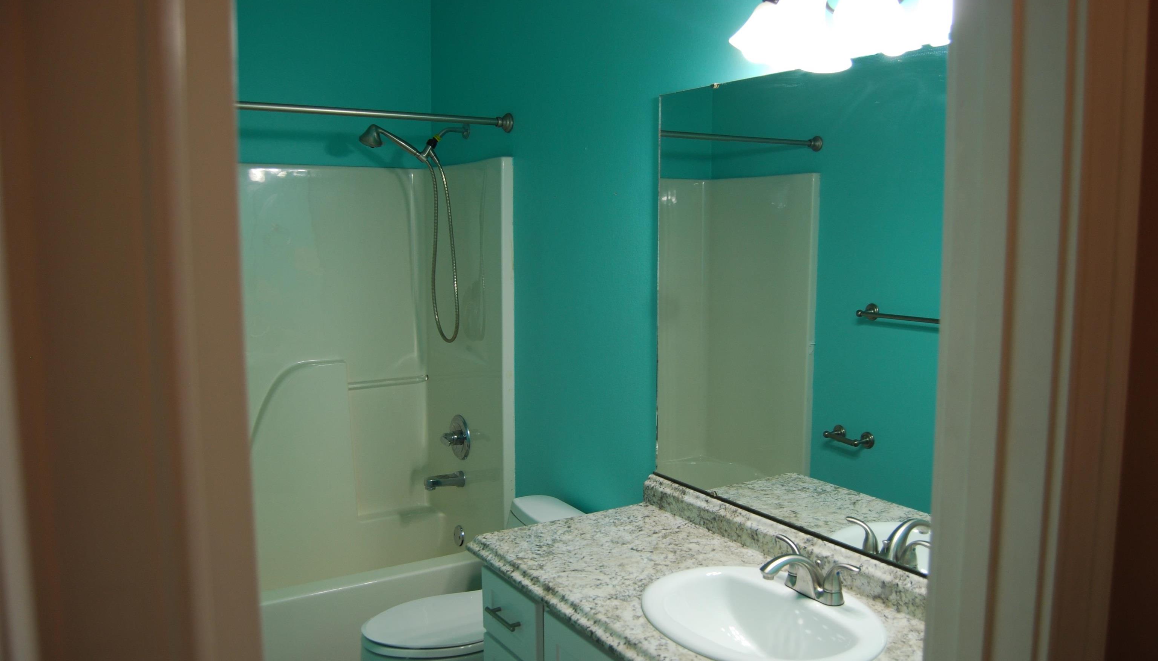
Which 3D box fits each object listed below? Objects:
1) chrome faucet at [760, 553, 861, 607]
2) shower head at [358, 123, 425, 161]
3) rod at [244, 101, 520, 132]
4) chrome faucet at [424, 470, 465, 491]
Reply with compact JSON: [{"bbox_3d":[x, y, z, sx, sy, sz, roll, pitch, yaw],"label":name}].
[{"bbox_3d":[0.437,0.496,1.759,0.175,0.107,0.234,-4,8,-33],"label":"chrome faucet"},{"bbox_3d":[-0.667,-0.671,3.116,0.234,0.119,0.085,-4,8,-33],"label":"shower head"},{"bbox_3d":[-0.866,-0.659,2.571,1.520,0.066,0.066,-4,8,-33],"label":"rod"},{"bbox_3d":[-0.519,0.588,3.363,0.155,0.063,0.060,-4,8,-33],"label":"chrome faucet"}]

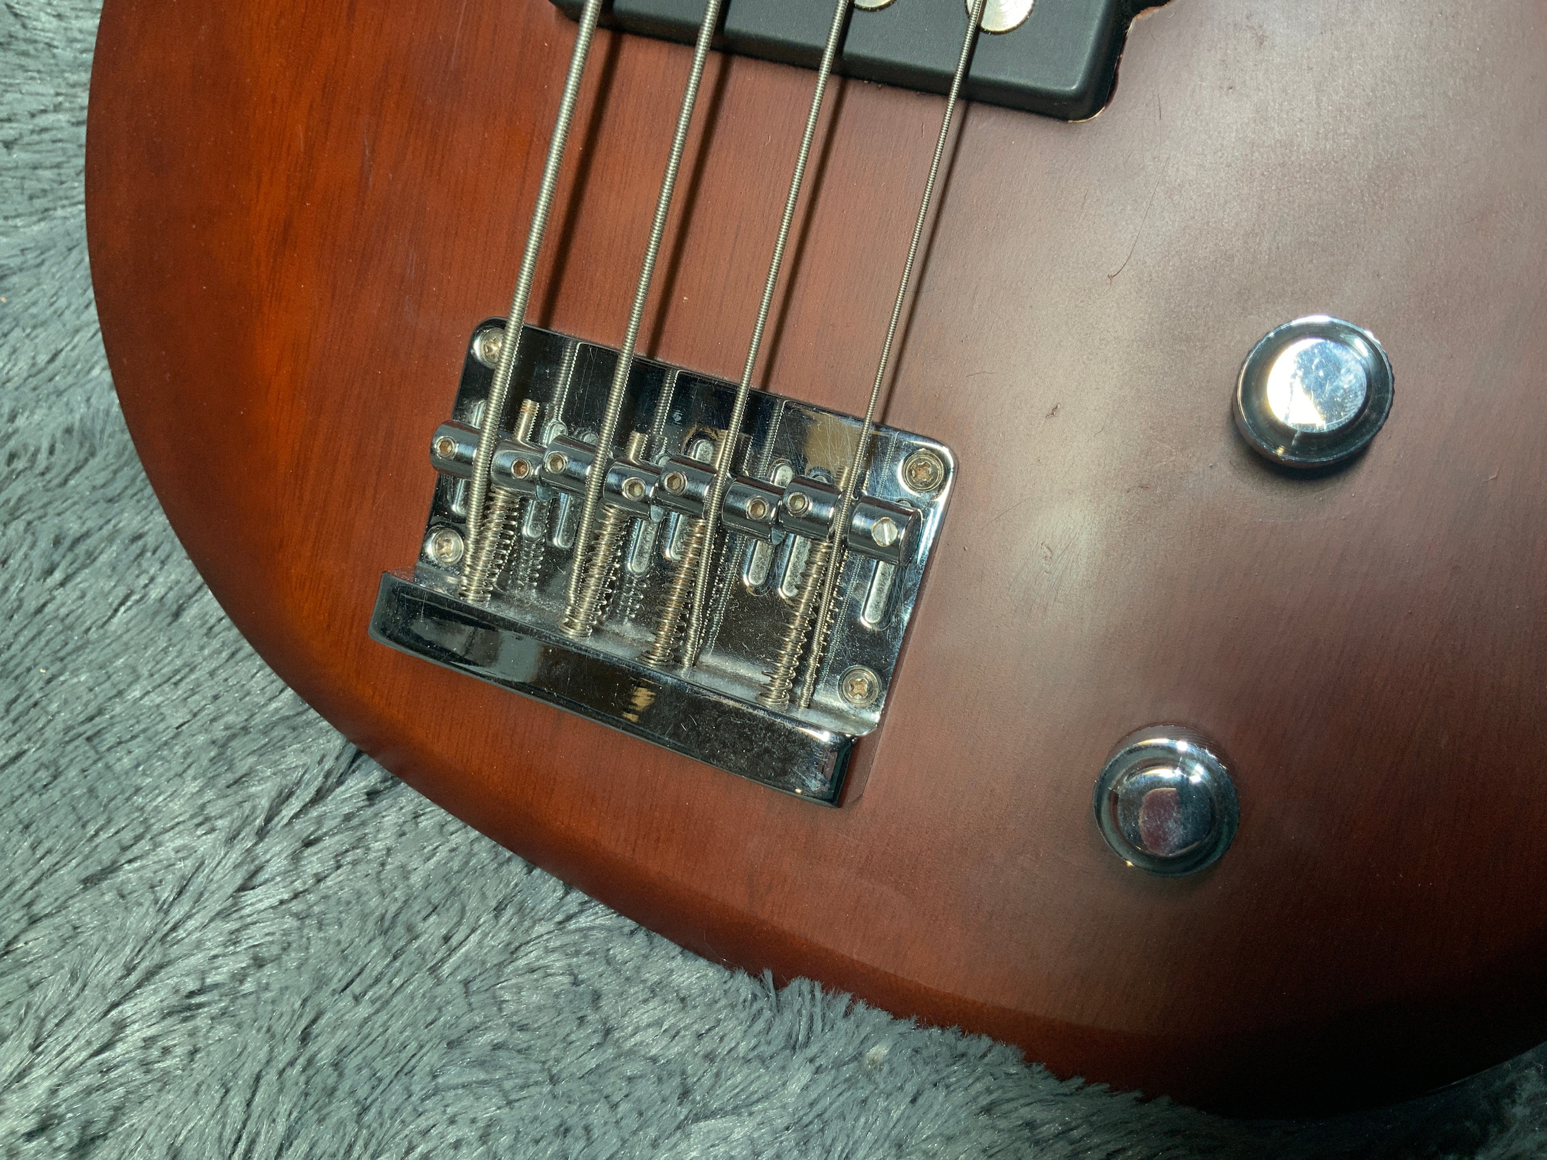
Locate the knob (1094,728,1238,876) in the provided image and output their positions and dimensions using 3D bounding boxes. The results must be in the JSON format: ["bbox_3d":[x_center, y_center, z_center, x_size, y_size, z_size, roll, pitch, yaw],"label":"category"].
[{"bbox_3d":[0.052,0.029,0.171,0.018,0.017,0.018,1,93,18],"label":"knob"}]

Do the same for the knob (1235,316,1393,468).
[{"bbox_3d":[0.068,-0.024,0.164,0.018,0.017,0.018,1,93,18],"label":"knob"}]

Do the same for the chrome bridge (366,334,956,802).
[{"bbox_3d":[-0.019,-0.005,0.195,0.081,0.012,0.054,18,98,16],"label":"chrome bridge"}]

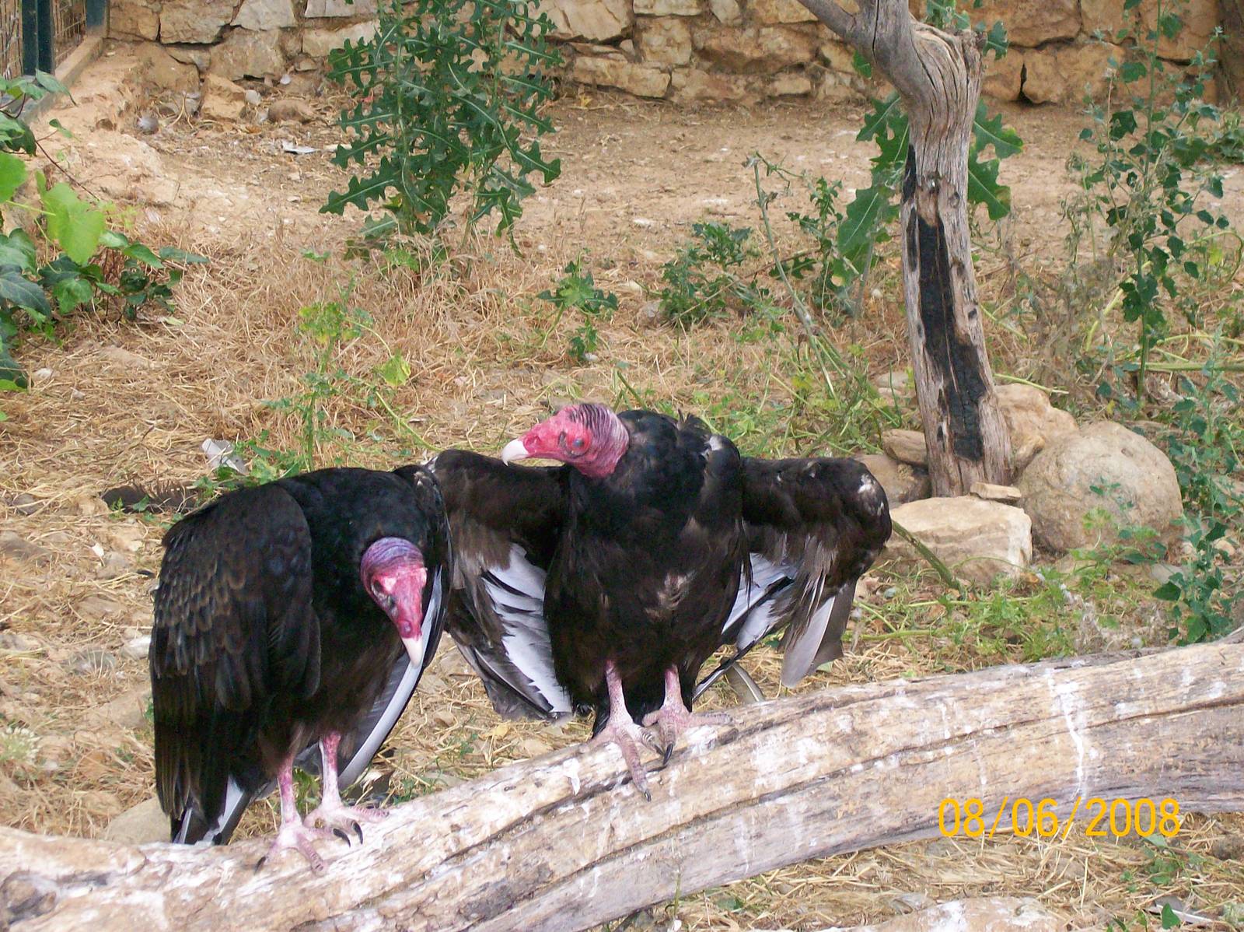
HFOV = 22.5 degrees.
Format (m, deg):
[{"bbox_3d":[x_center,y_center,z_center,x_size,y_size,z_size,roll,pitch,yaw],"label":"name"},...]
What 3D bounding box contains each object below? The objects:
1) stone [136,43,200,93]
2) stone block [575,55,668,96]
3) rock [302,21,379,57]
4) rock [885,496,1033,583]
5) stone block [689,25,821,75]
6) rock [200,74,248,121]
[{"bbox_3d":[-1.222,-1.068,8.400,0.170,0.135,0.130,1,17,0],"label":"stone"},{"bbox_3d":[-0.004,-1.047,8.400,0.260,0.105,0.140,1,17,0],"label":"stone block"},{"bbox_3d":[-0.763,-1.162,8.500,0.215,0.095,0.130,1,17,0],"label":"rock"},{"bbox_3d":[0.495,0.110,4.620,0.210,0.085,0.155,5,17,12],"label":"rock"},{"bbox_3d":[0.353,-1.113,8.237,0.330,0.130,0.200,1,17,0],"label":"stone block"},{"bbox_3d":[-0.981,-0.940,7.807,0.120,0.130,0.120,1,17,0],"label":"rock"}]

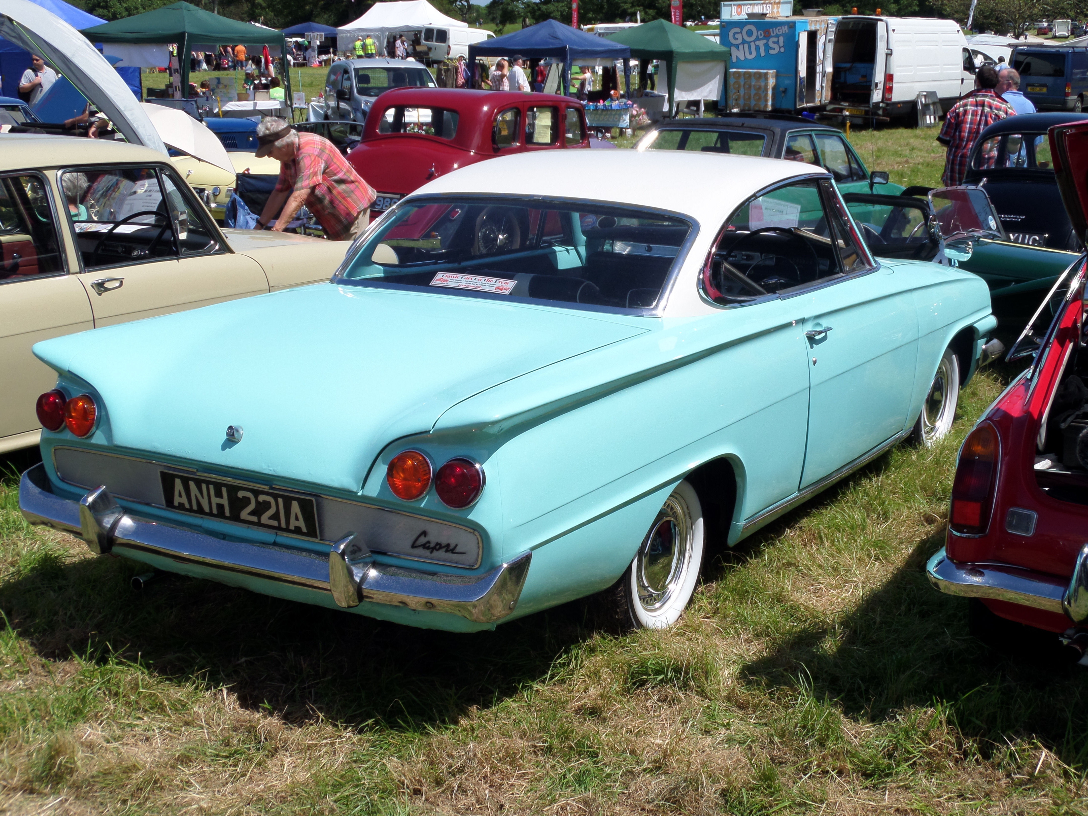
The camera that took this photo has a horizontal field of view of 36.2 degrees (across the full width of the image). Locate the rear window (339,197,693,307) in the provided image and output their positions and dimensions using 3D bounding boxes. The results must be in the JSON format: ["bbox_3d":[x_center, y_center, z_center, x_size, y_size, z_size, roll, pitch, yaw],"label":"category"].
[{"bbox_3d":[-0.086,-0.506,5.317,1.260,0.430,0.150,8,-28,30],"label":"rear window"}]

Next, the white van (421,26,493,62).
[{"bbox_3d":[-3.281,-16.678,77.000,4.600,1.970,1.870,-11,17,-43],"label":"white van"}]

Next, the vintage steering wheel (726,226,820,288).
[{"bbox_3d":[0.842,-0.481,6.115,0.390,0.390,0.090,8,-16,30],"label":"vintage steering wheel"}]

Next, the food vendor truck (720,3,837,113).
[{"bbox_3d":[6.460,-9.162,44.500,2.100,2.900,3.800,8,15,30],"label":"food vendor truck"}]

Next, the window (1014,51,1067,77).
[{"bbox_3d":[13.409,-9.277,45.000,1.420,0.630,0.080,9,9,34],"label":"window"}]

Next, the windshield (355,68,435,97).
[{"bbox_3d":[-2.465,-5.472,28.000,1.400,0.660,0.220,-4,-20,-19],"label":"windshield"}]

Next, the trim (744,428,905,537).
[{"bbox_3d":[1.015,0.231,5.755,0.030,0.050,1.580,8,14,30],"label":"trim"}]

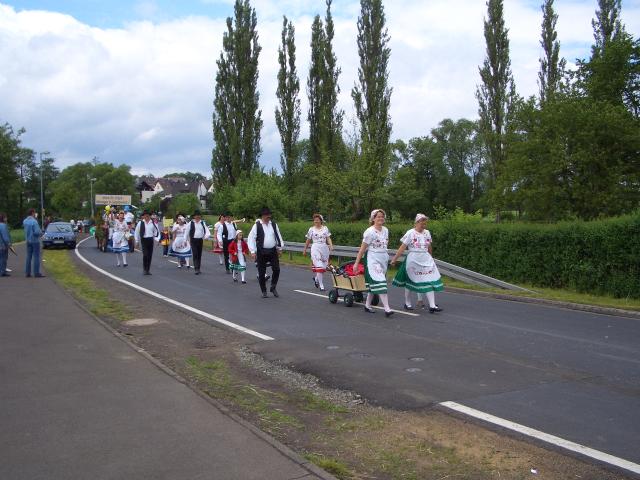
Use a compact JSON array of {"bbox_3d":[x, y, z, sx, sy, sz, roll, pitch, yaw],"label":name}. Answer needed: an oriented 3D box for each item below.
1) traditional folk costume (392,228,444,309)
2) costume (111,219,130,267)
[{"bbox_3d":[1.681,0.492,11.100,0.700,1.380,0.600,-1,2,-33],"label":"traditional folk costume"},{"bbox_3d":[-6.304,0.079,20.500,0.600,1.420,0.450,-1,2,-20],"label":"costume"}]

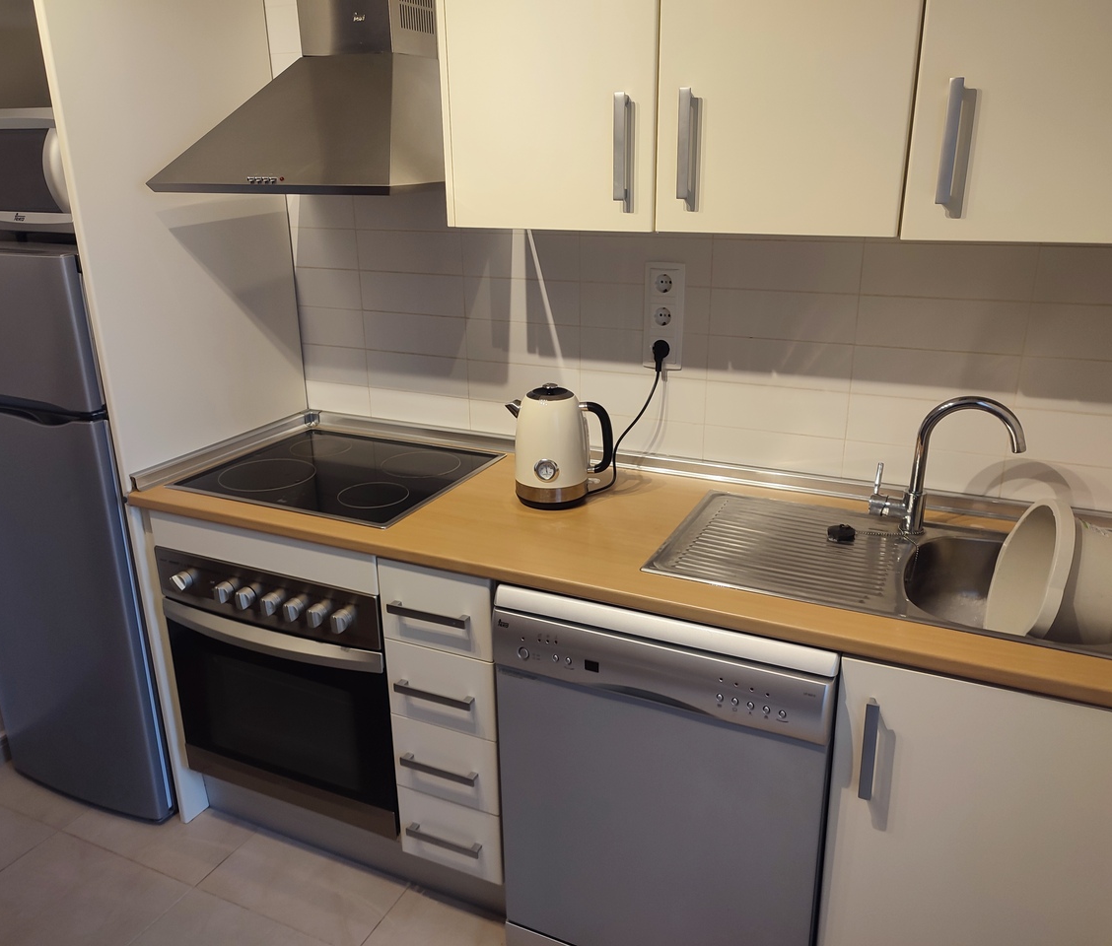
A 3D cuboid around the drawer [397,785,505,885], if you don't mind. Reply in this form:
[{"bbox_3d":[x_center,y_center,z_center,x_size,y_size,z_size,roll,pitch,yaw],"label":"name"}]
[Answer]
[{"bbox_3d":[-0.125,0.682,2.079,0.244,0.174,0.510,8,21,24],"label":"drawer"}]

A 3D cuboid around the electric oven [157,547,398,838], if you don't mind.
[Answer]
[{"bbox_3d":[-0.506,0.402,2.199,0.599,0.587,0.560,8,21,24],"label":"electric oven"}]

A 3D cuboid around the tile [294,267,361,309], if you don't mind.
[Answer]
[{"bbox_3d":[-0.583,-0.473,2.347,0.205,0.098,0.010,8,21,24],"label":"tile"}]

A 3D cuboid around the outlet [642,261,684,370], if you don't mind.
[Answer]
[{"bbox_3d":[0.235,-0.338,1.975,0.087,0.226,0.015,8,21,24],"label":"outlet"}]

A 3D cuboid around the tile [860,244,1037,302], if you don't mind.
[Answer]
[{"bbox_3d":[0.741,-0.383,1.731,0.300,0.098,0.010,8,21,24],"label":"tile"}]

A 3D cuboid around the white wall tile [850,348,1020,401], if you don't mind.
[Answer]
[{"bbox_3d":[0.743,-0.194,1.797,0.300,0.098,0.010,8,21,24],"label":"white wall tile"}]

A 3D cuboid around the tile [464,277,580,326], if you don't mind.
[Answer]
[{"bbox_3d":[-0.080,-0.404,2.130,0.300,0.098,0.010,8,21,24],"label":"tile"}]

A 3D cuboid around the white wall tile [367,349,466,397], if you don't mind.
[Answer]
[{"bbox_3d":[-0.348,-0.251,2.297,0.298,0.098,0.010,8,21,24],"label":"white wall tile"}]

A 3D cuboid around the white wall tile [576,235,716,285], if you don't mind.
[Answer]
[{"bbox_3d":[0.190,-0.456,1.955,0.298,0.098,0.010,8,21,24],"label":"white wall tile"}]

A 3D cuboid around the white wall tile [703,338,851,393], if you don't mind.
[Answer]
[{"bbox_3d":[0.465,-0.230,1.899,0.298,0.098,0.010,8,21,24],"label":"white wall tile"}]

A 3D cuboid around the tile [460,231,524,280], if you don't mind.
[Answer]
[{"bbox_3d":[-0.081,-0.494,2.077,0.298,0.098,0.010,8,21,24],"label":"tile"}]

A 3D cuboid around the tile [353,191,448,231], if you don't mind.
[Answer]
[{"bbox_3d":[-0.354,-0.627,2.165,0.298,0.098,0.010,8,21,24],"label":"tile"}]

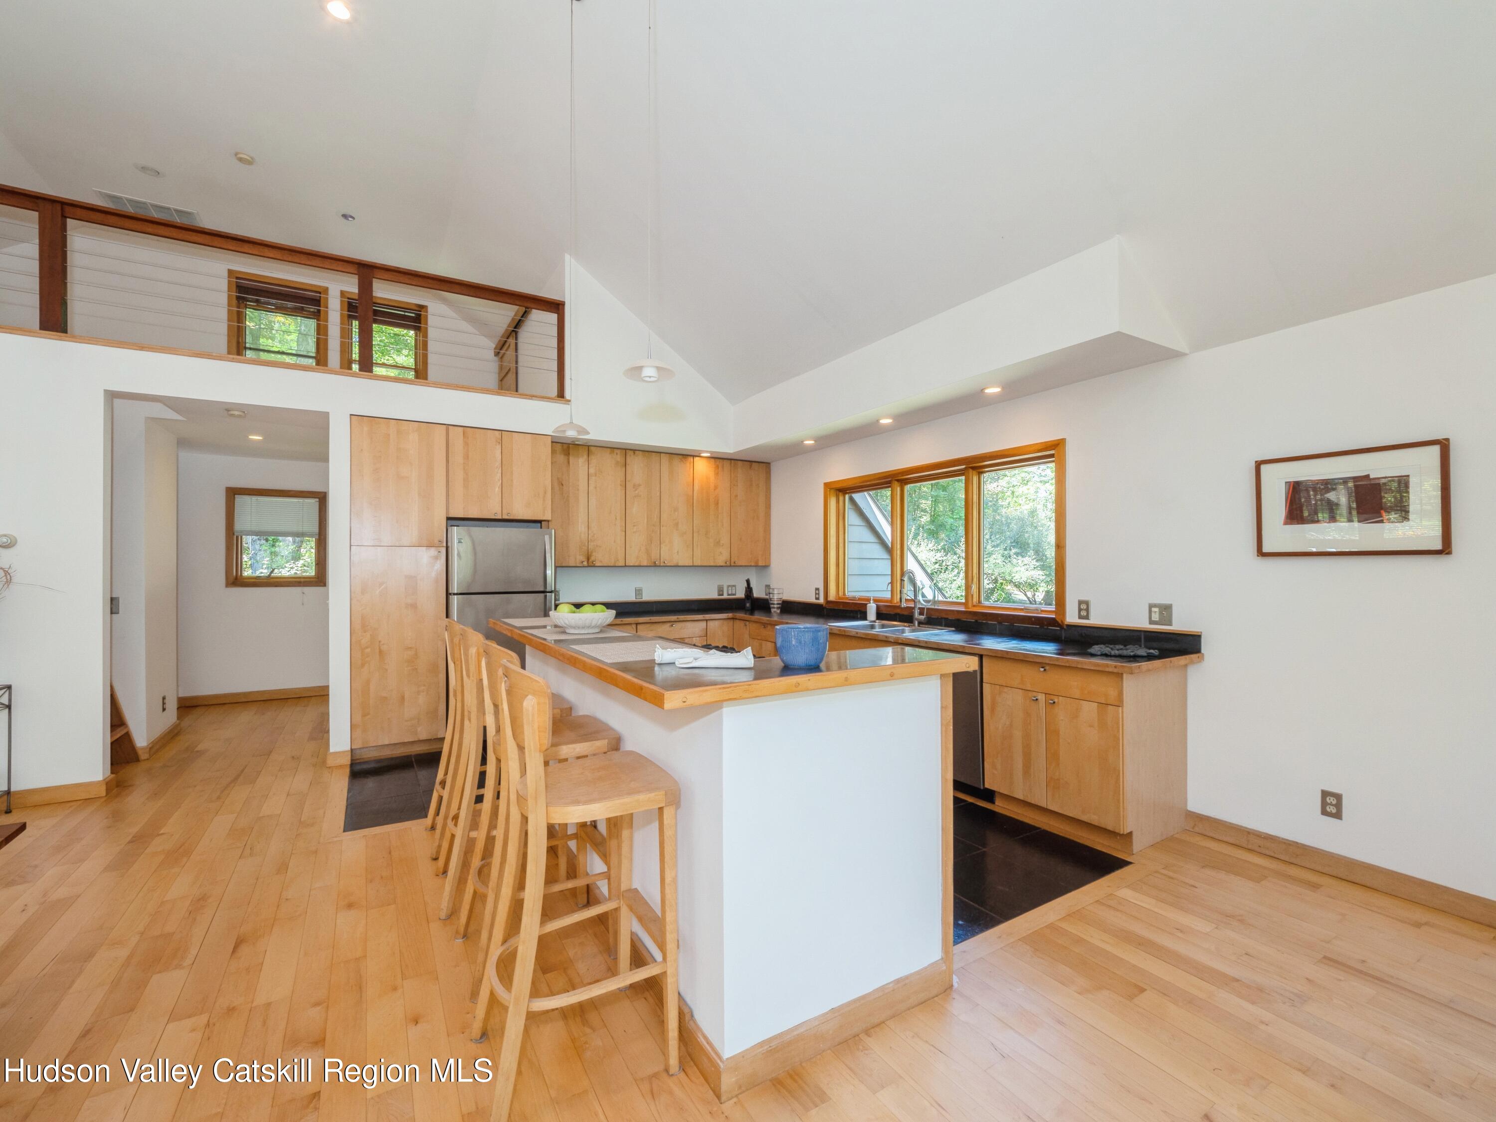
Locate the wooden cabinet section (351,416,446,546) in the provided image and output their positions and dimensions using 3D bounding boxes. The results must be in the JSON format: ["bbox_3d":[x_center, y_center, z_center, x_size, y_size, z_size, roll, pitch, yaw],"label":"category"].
[{"bbox_3d":[-2.697,-0.562,4.680,0.604,0.923,0.612,0,-1,-31],"label":"wooden cabinet section"}]

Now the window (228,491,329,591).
[{"bbox_3d":[-4.894,-0.230,6.302,0.830,1.007,0.090,0,-1,-32],"label":"window"}]

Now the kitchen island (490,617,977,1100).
[{"bbox_3d":[-0.356,0.864,2.787,1.155,1.060,2.460,0,-1,-32],"label":"kitchen island"}]

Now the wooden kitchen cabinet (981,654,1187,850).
[{"bbox_3d":[1.808,0.964,3.304,0.605,0.857,0.772,0,-1,-32],"label":"wooden kitchen cabinet"}]

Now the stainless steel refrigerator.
[{"bbox_3d":[-2.047,0.587,4.894,0.764,1.665,0.720,0,-1,-32],"label":"stainless steel refrigerator"}]

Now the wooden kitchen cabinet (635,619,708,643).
[{"bbox_3d":[-0.833,0.992,5.692,0.692,0.865,0.605,0,-1,-32],"label":"wooden kitchen cabinet"}]

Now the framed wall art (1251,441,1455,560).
[{"bbox_3d":[2.578,-0.250,2.621,0.032,0.454,0.613,0,-1,-32],"label":"framed wall art"}]

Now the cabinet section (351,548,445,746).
[{"bbox_3d":[-2.691,0.617,4.669,0.603,1.436,0.612,0,-1,-31],"label":"cabinet section"}]

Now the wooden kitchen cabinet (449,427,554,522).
[{"bbox_3d":[-2.083,-0.668,4.986,0.775,0.693,0.550,0,-1,-32],"label":"wooden kitchen cabinet"}]

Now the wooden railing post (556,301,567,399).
[{"bbox_3d":[-1.566,-1.748,5.068,0.070,0.795,0.080,0,-1,-32],"label":"wooden railing post"}]

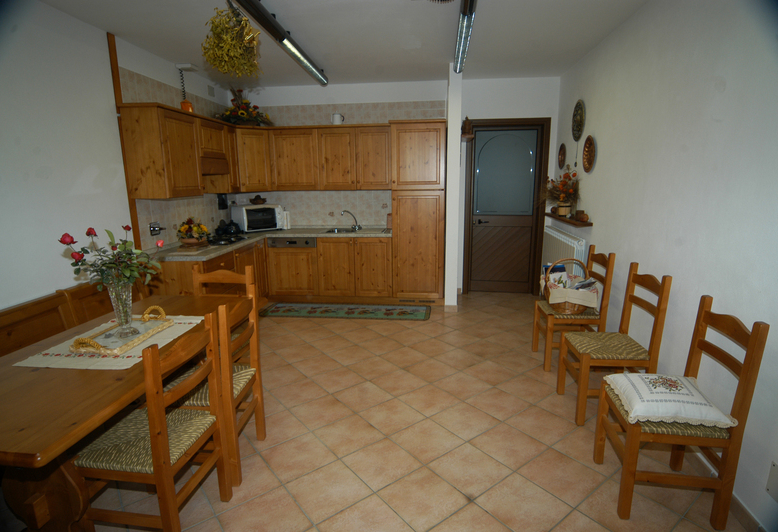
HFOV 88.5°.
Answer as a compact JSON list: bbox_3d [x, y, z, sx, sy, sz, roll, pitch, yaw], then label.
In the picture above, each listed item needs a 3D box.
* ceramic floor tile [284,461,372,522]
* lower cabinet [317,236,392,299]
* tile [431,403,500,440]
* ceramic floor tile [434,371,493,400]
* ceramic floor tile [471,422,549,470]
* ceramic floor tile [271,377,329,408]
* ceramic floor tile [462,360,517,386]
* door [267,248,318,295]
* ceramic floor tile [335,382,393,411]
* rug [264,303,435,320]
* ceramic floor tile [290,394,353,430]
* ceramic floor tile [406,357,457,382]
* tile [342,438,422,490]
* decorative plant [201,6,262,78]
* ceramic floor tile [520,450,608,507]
[{"bbox_3d":[-0.273,1.025,1.830,0.300,0.010,0.300,-9,13,-37],"label":"ceramic floor tile"},{"bbox_3d":[-0.381,-0.037,5.009,0.901,0.710,0.570,1,11,7],"label":"lower cabinet"},{"bbox_3d":[0.451,0.919,2.370,0.300,0.010,0.300,-9,13,-37],"label":"tile"},{"bbox_3d":[0.512,0.840,2.811,0.303,0.010,0.303,-9,14,-37],"label":"ceramic floor tile"},{"bbox_3d":[0.643,0.965,2.155,0.303,0.010,0.303,-9,14,-37],"label":"ceramic floor tile"},{"bbox_3d":[-0.643,0.917,2.888,0.326,0.010,0.326,-9,13,-37],"label":"ceramic floor tile"},{"bbox_3d":[0.764,0.801,2.996,0.303,0.010,0.303,-9,14,-37],"label":"ceramic floor tile"},{"bbox_3d":[-1.175,0.067,4.859,0.611,0.580,0.022,1,11,7],"label":"door"},{"bbox_3d":[-0.184,0.922,2.830,0.326,0.010,0.326,-9,13,-37],"label":"ceramic floor tile"},{"bbox_3d":[-0.479,0.508,4.552,1.860,0.012,0.520,1,11,6],"label":"rug"},{"bbox_3d":[-0.443,0.960,2.633,0.326,0.010,0.326,-9,13,-37],"label":"ceramic floor tile"},{"bbox_3d":[0.332,0.847,3.225,0.326,0.010,0.326,-9,13,-37],"label":"ceramic floor tile"},{"bbox_3d":[-0.033,0.991,2.004,0.300,0.010,0.300,-9,13,-37],"label":"tile"},{"bbox_3d":[-0.917,-1.309,2.320,0.335,0.380,0.320,-1,11,0],"label":"decorative plant"},{"bbox_3d":[0.824,1.002,1.909,0.300,0.010,0.300,-9,13,-37],"label":"ceramic floor tile"}]

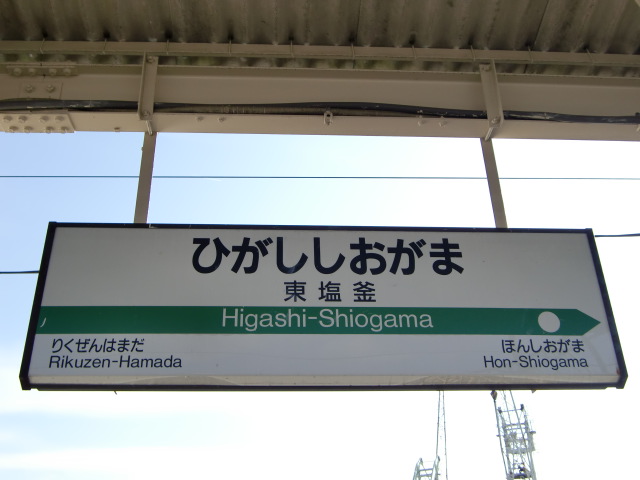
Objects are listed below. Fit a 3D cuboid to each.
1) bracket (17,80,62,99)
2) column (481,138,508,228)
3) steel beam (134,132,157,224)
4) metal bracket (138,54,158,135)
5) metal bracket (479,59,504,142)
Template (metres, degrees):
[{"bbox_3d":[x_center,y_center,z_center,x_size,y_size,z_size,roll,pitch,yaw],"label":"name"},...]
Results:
[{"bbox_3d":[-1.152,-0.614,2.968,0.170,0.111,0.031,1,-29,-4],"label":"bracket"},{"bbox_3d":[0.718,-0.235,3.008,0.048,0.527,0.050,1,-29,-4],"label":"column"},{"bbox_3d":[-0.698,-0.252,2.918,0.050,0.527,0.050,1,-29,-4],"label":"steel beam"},{"bbox_3d":[-0.693,-0.640,2.933,0.050,0.338,0.050,1,-29,-4],"label":"metal bracket"},{"bbox_3d":[0.721,-0.624,3.022,0.051,0.338,0.050,1,-29,-4],"label":"metal bracket"}]

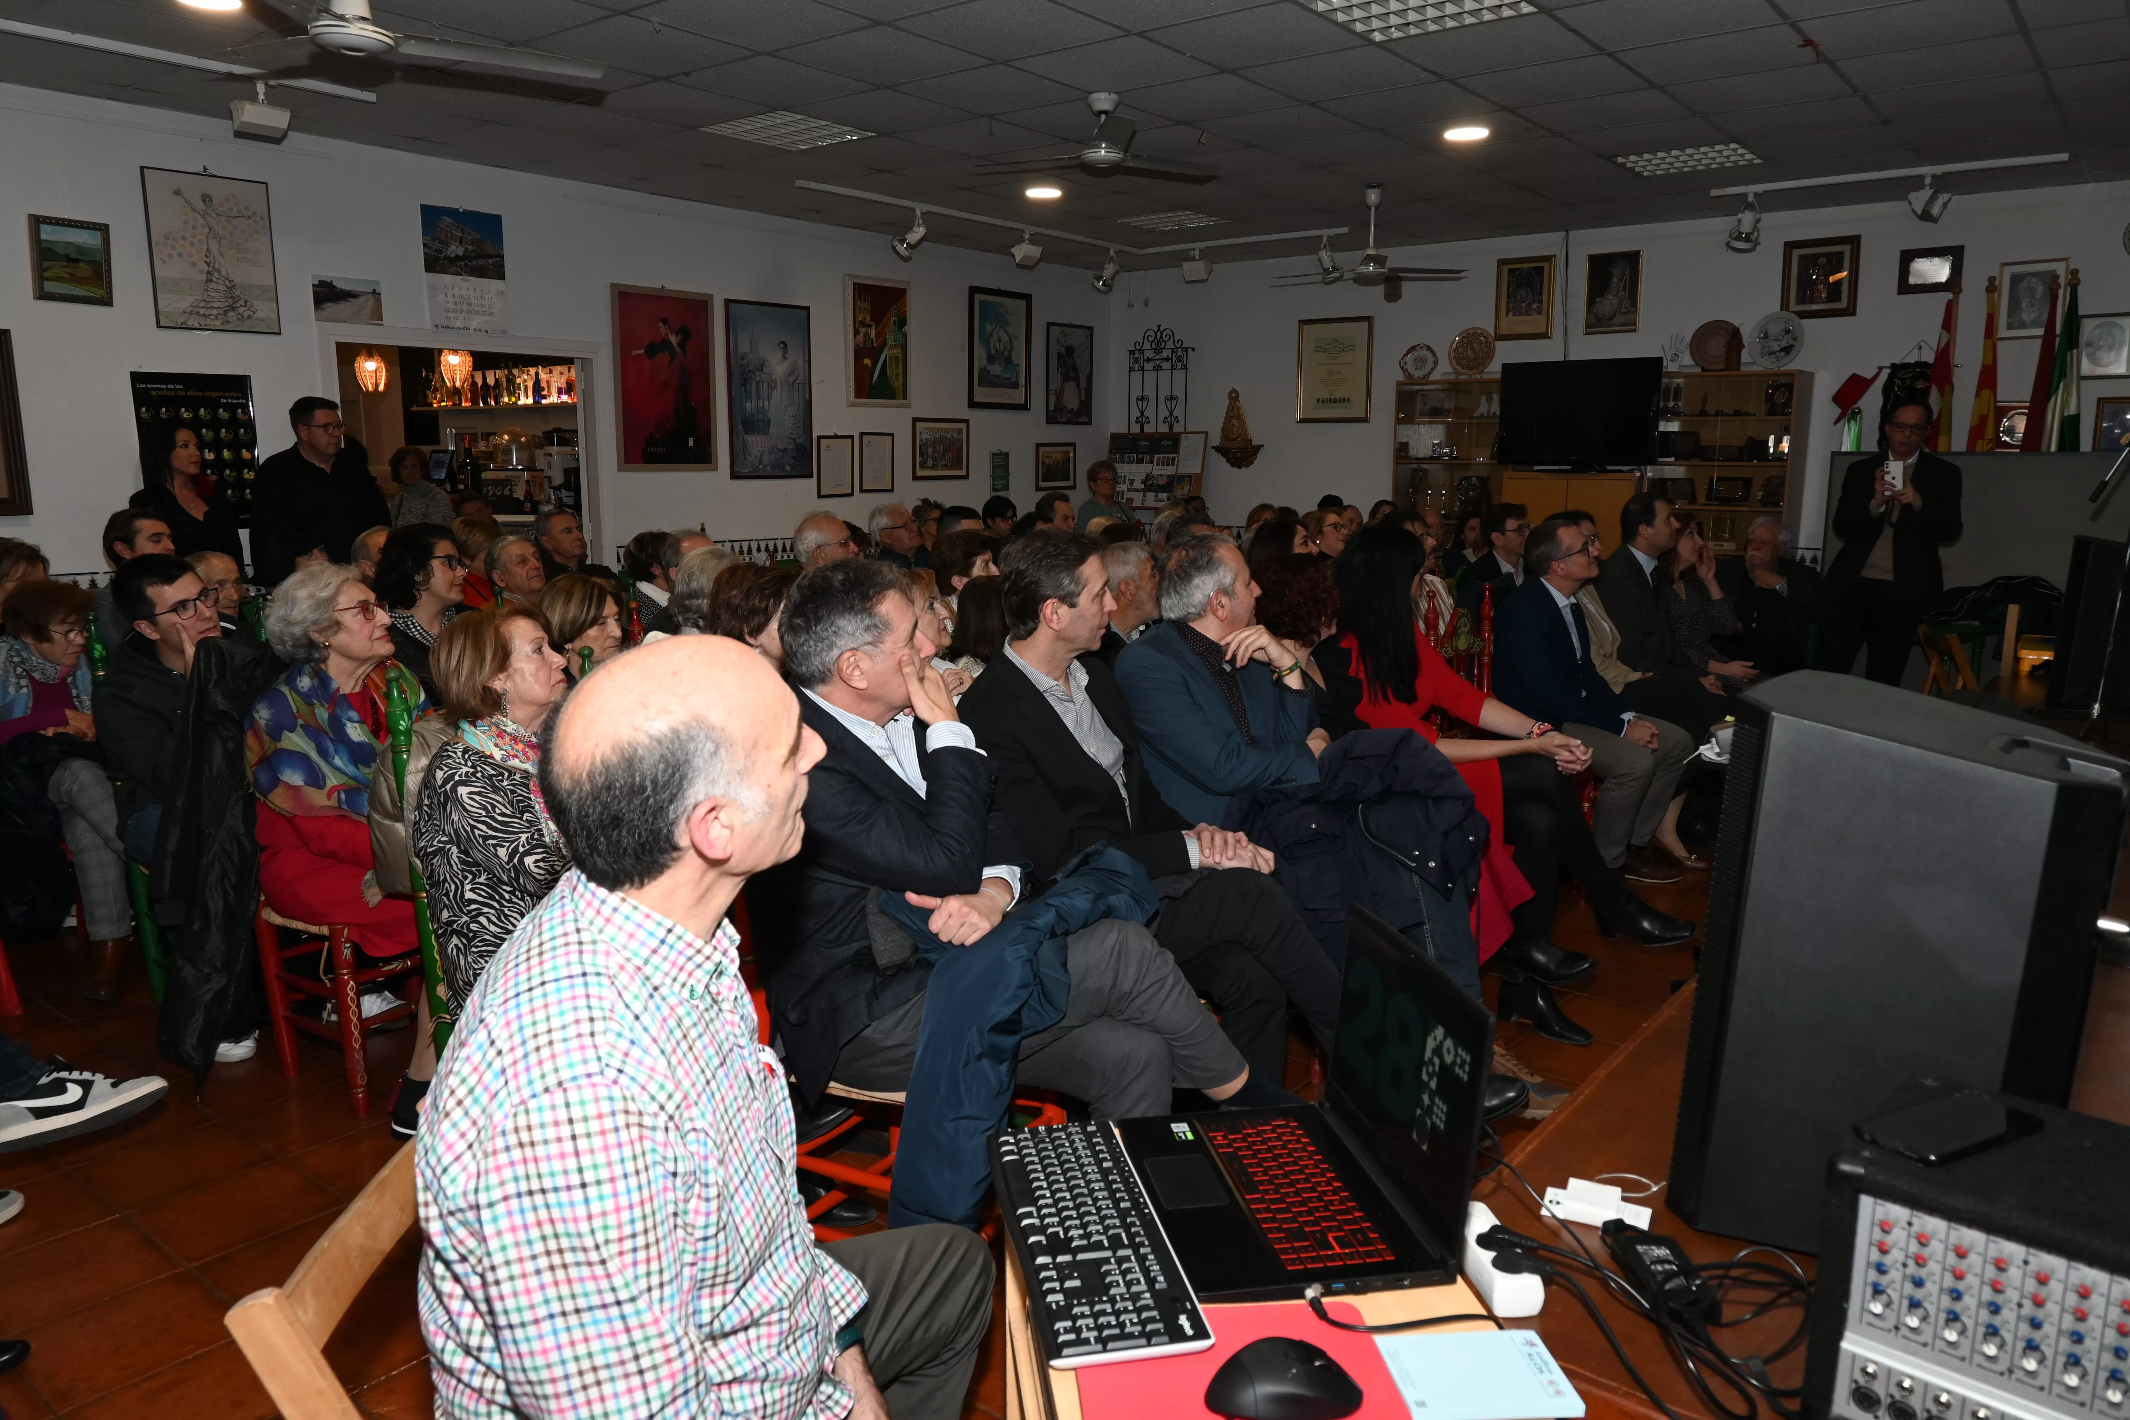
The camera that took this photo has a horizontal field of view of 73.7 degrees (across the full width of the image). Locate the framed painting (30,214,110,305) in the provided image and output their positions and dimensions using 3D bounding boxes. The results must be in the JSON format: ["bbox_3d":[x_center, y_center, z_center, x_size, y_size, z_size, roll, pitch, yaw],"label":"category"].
[{"bbox_3d":[-4.050,-1.836,5.805,0.030,0.336,0.290,8,13,38],"label":"framed painting"}]

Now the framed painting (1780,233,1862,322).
[{"bbox_3d":[4.320,-2.465,8.117,0.395,0.440,0.030,8,13,38],"label":"framed painting"}]

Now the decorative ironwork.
[{"bbox_3d":[0.726,-2.562,11.018,0.615,0.822,0.040,8,13,38],"label":"decorative ironwork"}]

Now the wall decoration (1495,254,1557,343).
[{"bbox_3d":[2.973,-2.661,9.187,0.390,0.516,0.030,8,13,38],"label":"wall decoration"}]

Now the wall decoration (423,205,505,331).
[{"bbox_3d":[-2.991,-2.198,7.101,0.012,0.578,0.425,8,13,38],"label":"wall decoration"}]

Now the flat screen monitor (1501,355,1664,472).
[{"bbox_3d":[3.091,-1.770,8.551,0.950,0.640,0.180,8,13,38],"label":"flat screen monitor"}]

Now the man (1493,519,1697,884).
[{"bbox_3d":[1.901,-0.022,5.150,0.760,1.310,0.550,6,11,27],"label":"man"}]

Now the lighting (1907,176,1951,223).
[{"bbox_3d":[4.241,-2.507,6.966,0.210,0.230,0.180,-8,13,-39],"label":"lighting"}]

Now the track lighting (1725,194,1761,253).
[{"bbox_3d":[3.590,-2.567,7.500,0.180,0.300,0.200,4,11,17],"label":"track lighting"}]

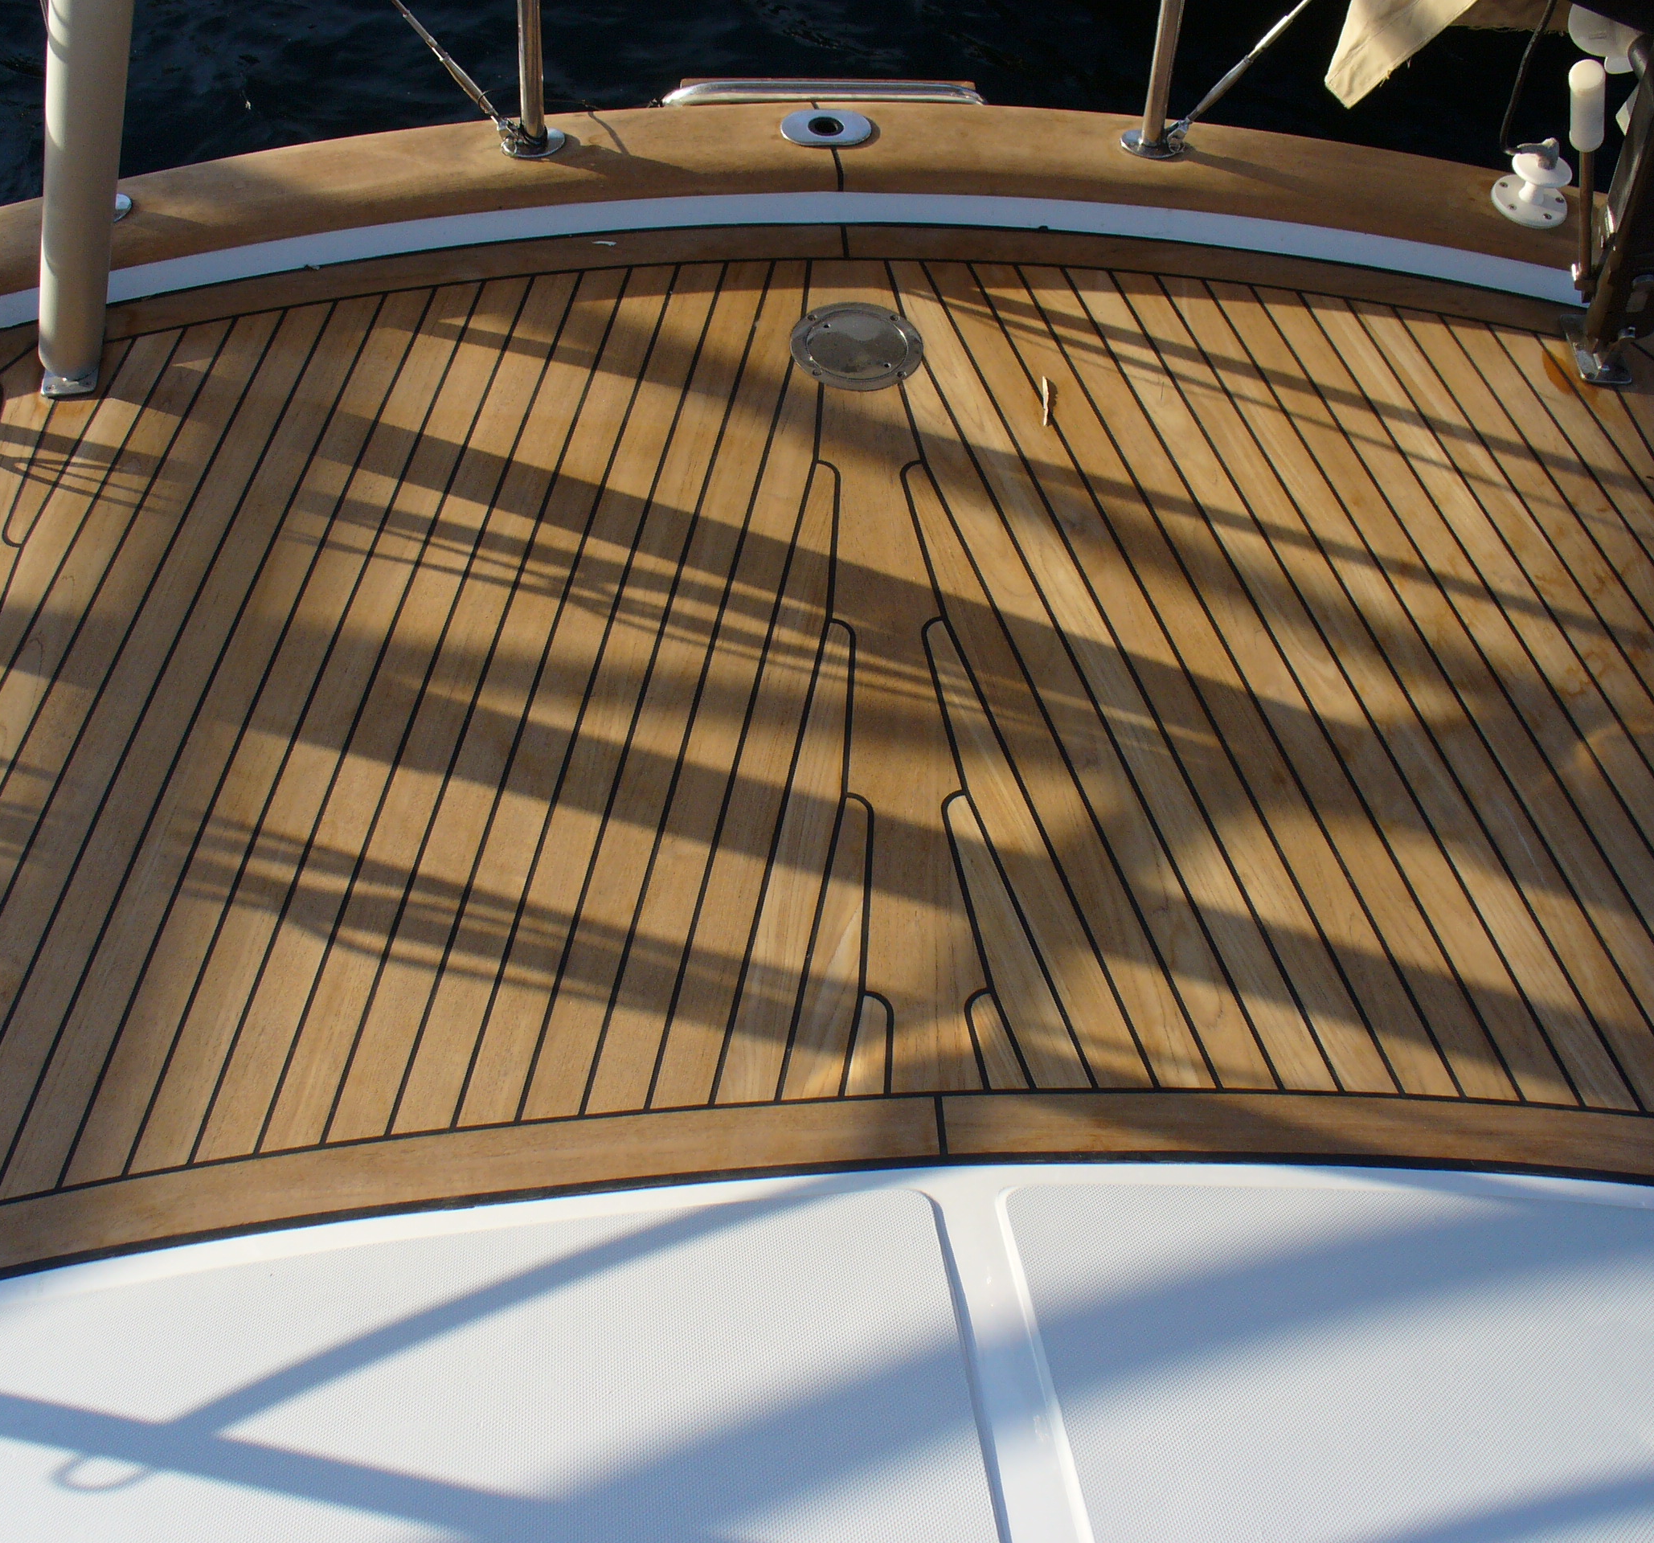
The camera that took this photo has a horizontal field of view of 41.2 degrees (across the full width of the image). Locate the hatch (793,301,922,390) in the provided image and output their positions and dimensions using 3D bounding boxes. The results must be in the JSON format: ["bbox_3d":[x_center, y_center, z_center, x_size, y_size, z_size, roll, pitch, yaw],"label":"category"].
[{"bbox_3d":[0.033,-0.452,2.354,0.141,0.011,0.141,2,53,-2],"label":"hatch"}]

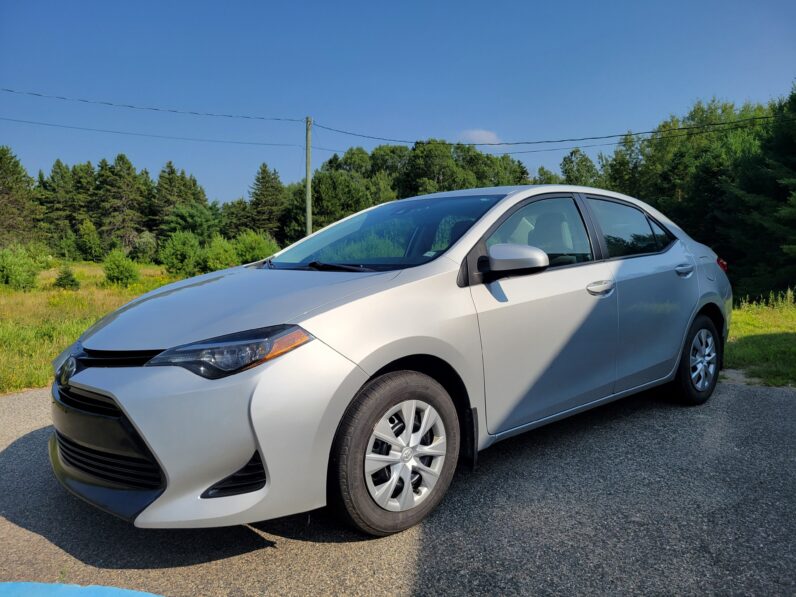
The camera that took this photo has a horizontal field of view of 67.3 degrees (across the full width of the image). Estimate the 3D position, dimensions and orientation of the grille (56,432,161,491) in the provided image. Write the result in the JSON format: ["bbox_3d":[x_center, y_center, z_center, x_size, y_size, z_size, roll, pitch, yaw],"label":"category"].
[{"bbox_3d":[-1.176,0.558,2.322,0.180,0.160,1.000,-5,8,-41],"label":"grille"}]

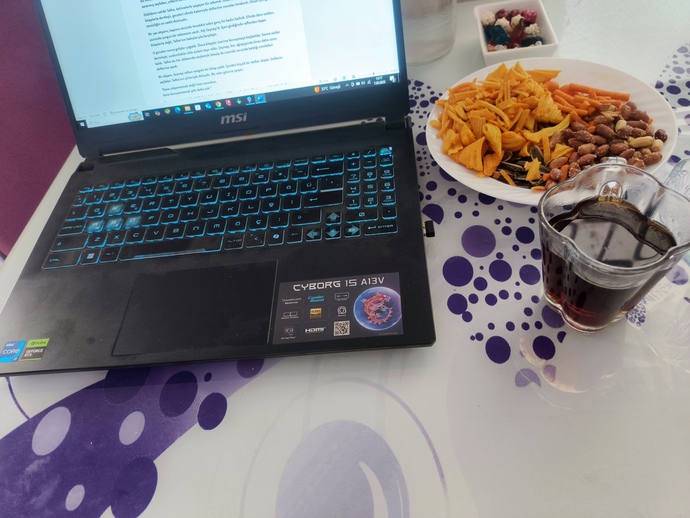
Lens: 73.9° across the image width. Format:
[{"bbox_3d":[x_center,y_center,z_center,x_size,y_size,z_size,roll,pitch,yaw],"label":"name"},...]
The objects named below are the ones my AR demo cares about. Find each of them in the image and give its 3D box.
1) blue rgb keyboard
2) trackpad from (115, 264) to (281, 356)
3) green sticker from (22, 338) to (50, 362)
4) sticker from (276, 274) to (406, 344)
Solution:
[{"bbox_3d":[-0.113,-0.048,0.419,0.318,0.005,0.105,-5,53,8],"label":"blue rgb keyboard"},{"bbox_3d":[-0.114,0.037,0.356,0.121,0.002,0.073,-5,53,8],"label":"trackpad"},{"bbox_3d":[-0.241,0.071,0.357,0.018,0.001,0.018,-5,53,8],"label":"green sticker"},{"bbox_3d":[-0.005,0.036,0.334,0.092,0.001,0.051,-5,53,8],"label":"sticker"}]

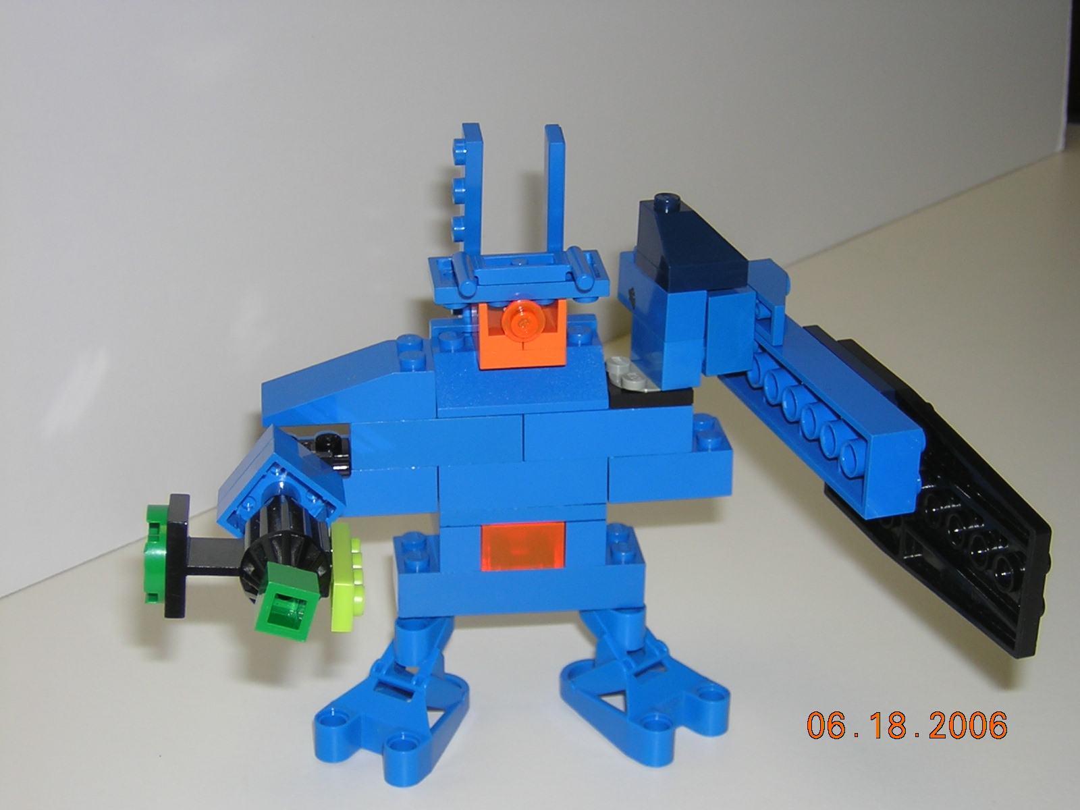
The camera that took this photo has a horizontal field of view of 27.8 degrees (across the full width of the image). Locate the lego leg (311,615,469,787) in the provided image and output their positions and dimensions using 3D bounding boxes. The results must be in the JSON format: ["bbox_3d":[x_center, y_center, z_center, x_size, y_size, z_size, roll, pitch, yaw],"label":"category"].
[{"bbox_3d":[-0.024,0.053,0.419,0.024,0.022,0.038,14,26,29],"label":"lego leg"}]

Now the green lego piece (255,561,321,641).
[{"bbox_3d":[-0.039,0.031,0.339,0.008,0.008,0.010,15,11,-12],"label":"green lego piece"}]

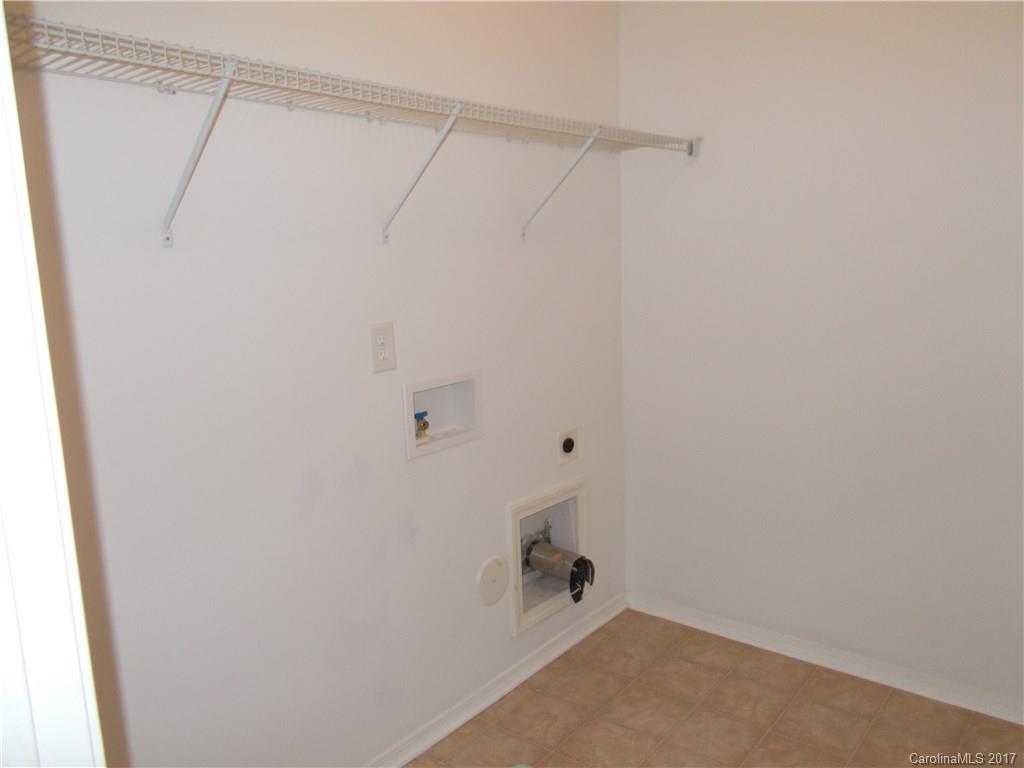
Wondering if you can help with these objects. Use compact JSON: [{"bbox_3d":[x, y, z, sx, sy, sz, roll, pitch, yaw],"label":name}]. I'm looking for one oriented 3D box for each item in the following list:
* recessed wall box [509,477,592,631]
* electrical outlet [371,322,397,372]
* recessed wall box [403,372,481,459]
[{"bbox_3d":[0.077,0.569,2.648,0.165,0.430,0.425,5,12,39],"label":"recessed wall box"},{"bbox_3d":[-0.332,-0.094,1.986,0.010,0.125,0.079,5,12,39],"label":"electrical outlet"},{"bbox_3d":[-0.221,0.082,2.196,0.085,0.207,0.304,5,12,39],"label":"recessed wall box"}]

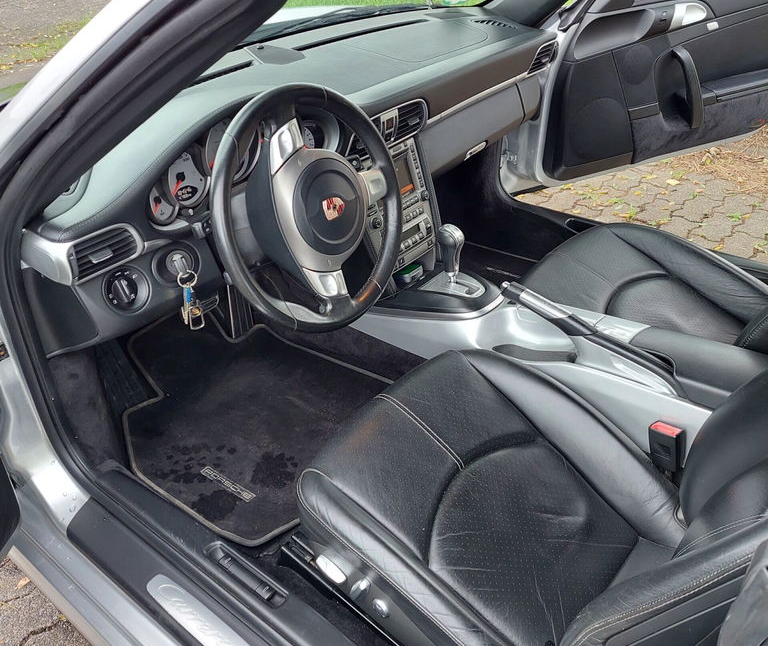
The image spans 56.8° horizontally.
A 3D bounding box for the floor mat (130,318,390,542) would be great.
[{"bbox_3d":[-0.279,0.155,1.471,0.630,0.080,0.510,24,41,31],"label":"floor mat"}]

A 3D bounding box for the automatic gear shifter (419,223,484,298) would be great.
[{"bbox_3d":[0.146,-0.124,1.390,0.122,0.145,0.095,24,41,31],"label":"automatic gear shifter"}]

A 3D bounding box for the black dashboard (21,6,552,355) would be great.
[{"bbox_3d":[-0.105,-0.376,1.460,0.480,0.410,1.430,24,41,31],"label":"black dashboard"}]

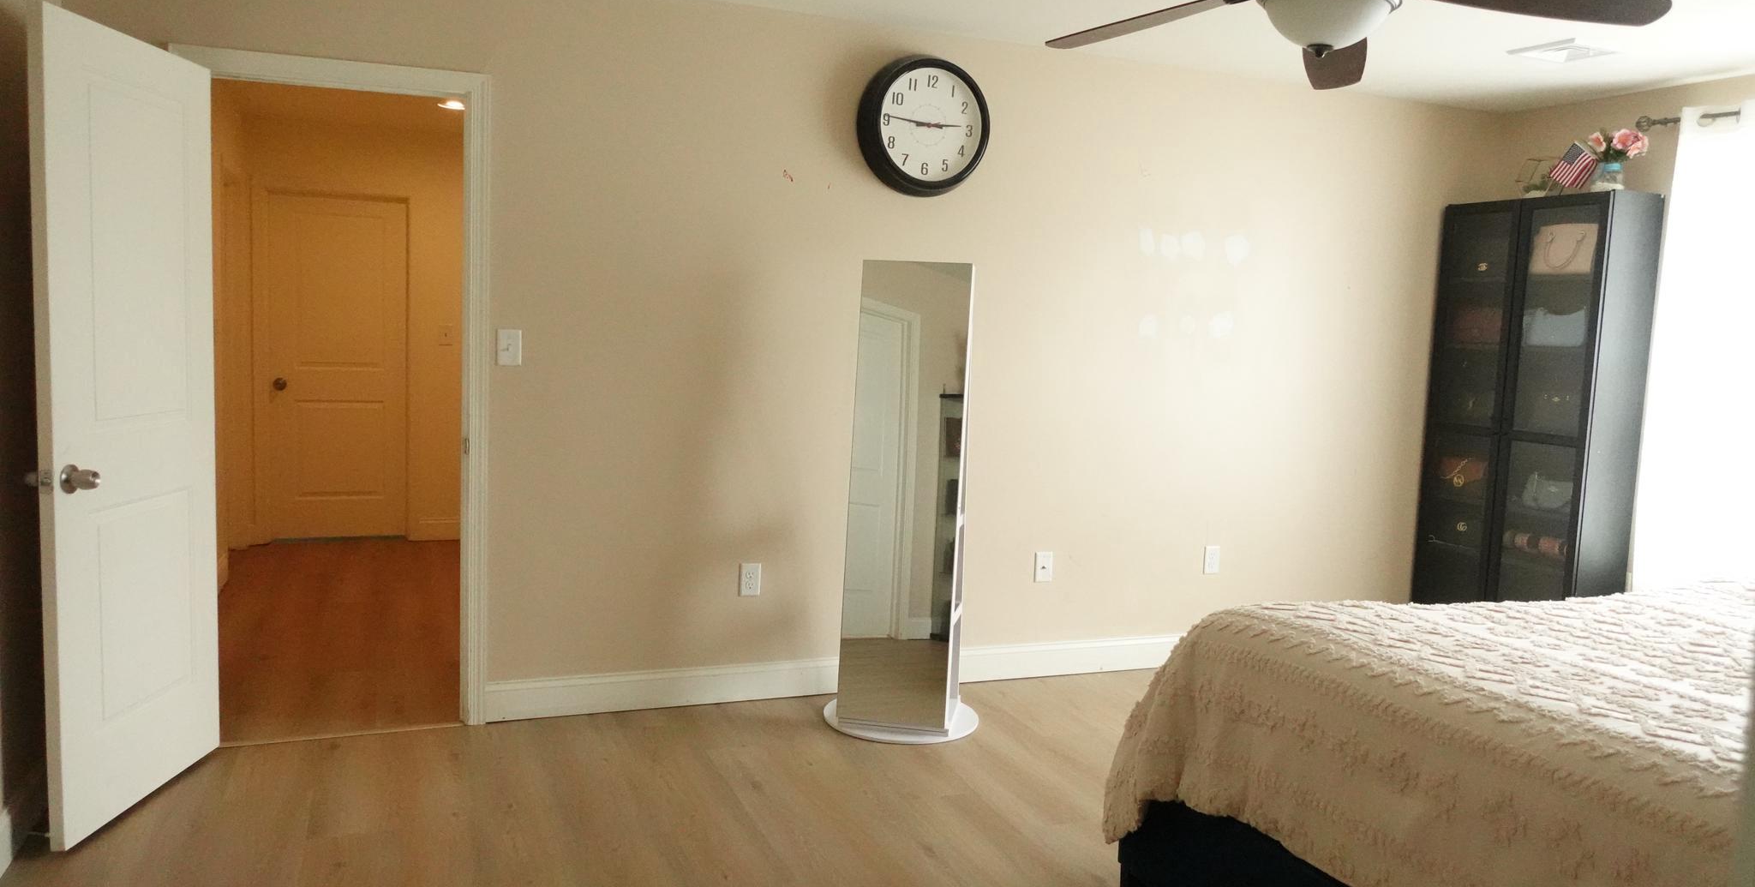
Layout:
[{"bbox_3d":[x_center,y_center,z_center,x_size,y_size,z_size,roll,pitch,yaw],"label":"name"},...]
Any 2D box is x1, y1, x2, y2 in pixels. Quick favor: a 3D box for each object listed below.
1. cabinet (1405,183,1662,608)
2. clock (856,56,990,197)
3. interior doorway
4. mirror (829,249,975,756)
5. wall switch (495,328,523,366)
[{"bbox_3d":[2.759,-0.009,4.966,0.310,1.995,0.756,0,6,-24],"label":"cabinet"},{"bbox_3d":[0.181,-1.150,4.235,0.500,0.500,0.090,0,6,-21],"label":"clock"},{"bbox_3d":[-1.711,-0.089,3.728,0.737,2.049,0.120,0,6,-21],"label":"interior doorway"},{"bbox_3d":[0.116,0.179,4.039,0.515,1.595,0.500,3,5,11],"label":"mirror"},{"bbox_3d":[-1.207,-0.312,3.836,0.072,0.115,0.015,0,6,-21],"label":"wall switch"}]

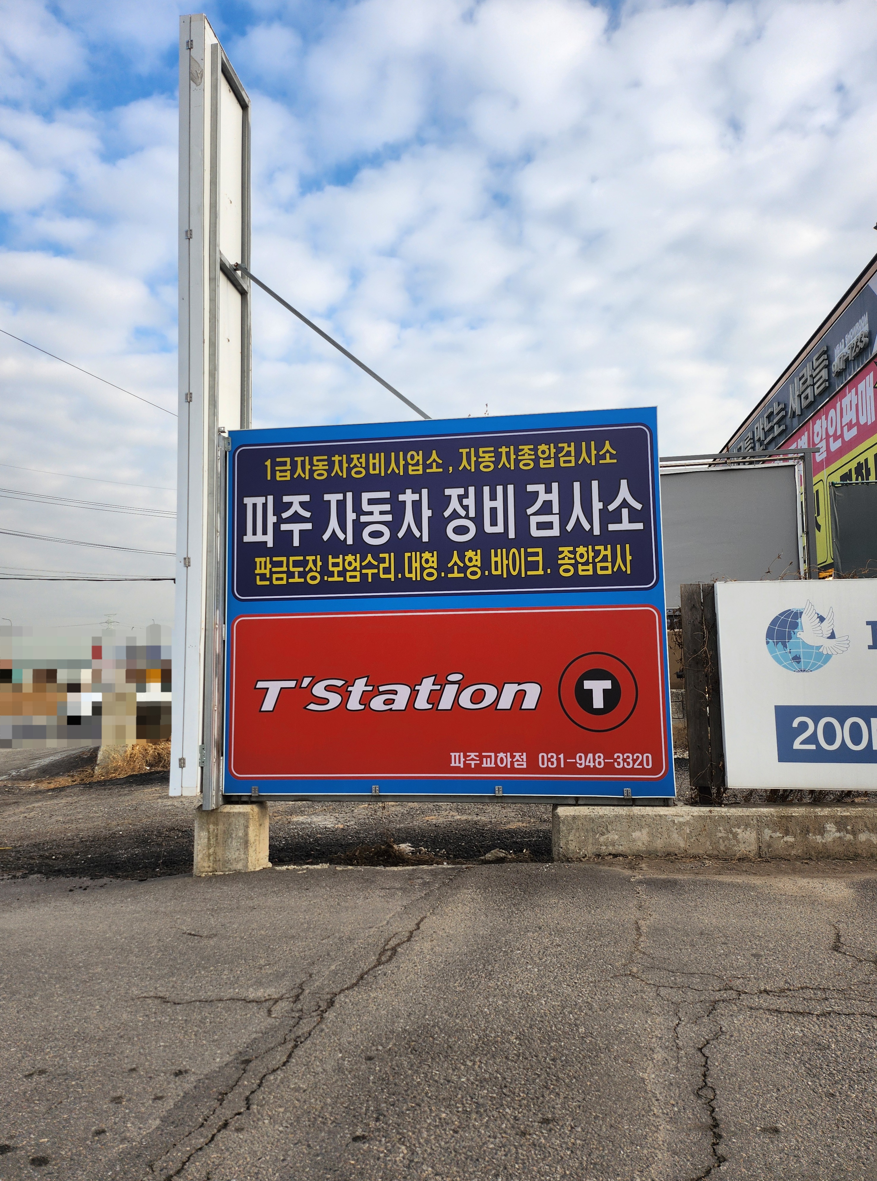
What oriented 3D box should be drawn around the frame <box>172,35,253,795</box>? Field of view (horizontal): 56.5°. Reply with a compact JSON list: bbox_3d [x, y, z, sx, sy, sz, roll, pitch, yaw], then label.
[{"bbox_3d":[-1.840,-1.473,6.787,0.250,6.319,1.024,-2,-6,7],"label":"frame"}]

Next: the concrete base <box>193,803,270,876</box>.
[{"bbox_3d":[-1.600,1.892,6.328,0.524,0.517,0.357,-2,-6,8],"label":"concrete base"}]

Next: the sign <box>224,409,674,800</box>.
[{"bbox_3d":[0.011,0.106,6.195,3.325,2.833,0.153,-2,-6,8],"label":"sign"}]

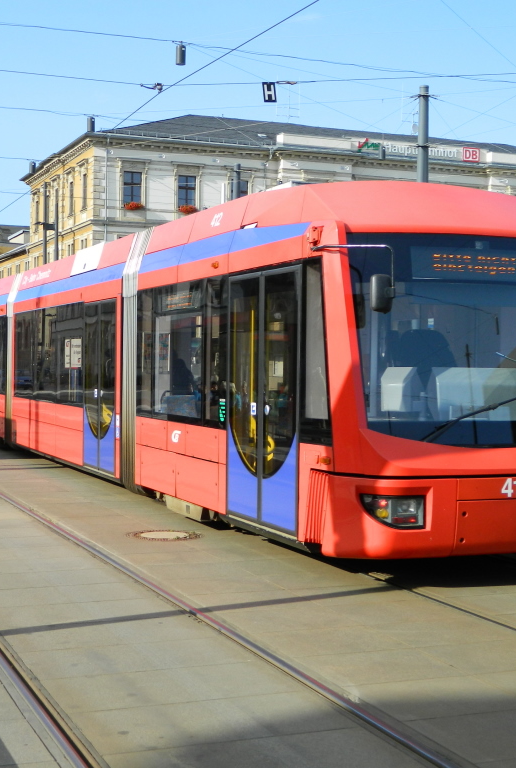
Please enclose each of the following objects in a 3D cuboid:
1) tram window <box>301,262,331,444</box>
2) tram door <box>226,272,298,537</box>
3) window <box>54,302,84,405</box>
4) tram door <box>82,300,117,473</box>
[{"bbox_3d":[0.471,-0.244,9.436,0.080,1.440,0.510,0,1,-22],"label":"tram window"},{"bbox_3d":[0.038,0.126,10.460,0.100,2.200,1.640,0,1,-22],"label":"tram door"},{"bbox_3d":[-2.676,-0.405,17.228,0.080,1.440,1.780,0,1,-22],"label":"window"},{"bbox_3d":[-2.036,0.026,15.629,0.100,2.200,1.620,0,1,-22],"label":"tram door"}]

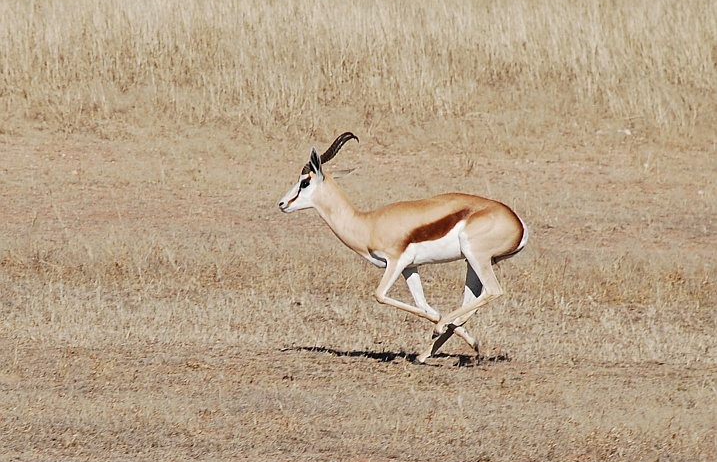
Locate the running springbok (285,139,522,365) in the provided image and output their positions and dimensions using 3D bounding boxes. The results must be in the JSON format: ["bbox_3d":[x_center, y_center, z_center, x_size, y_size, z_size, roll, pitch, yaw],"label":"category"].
[{"bbox_3d":[0.212,0.078,19.000,1.180,1.080,0.310,0,7,3],"label":"running springbok"}]

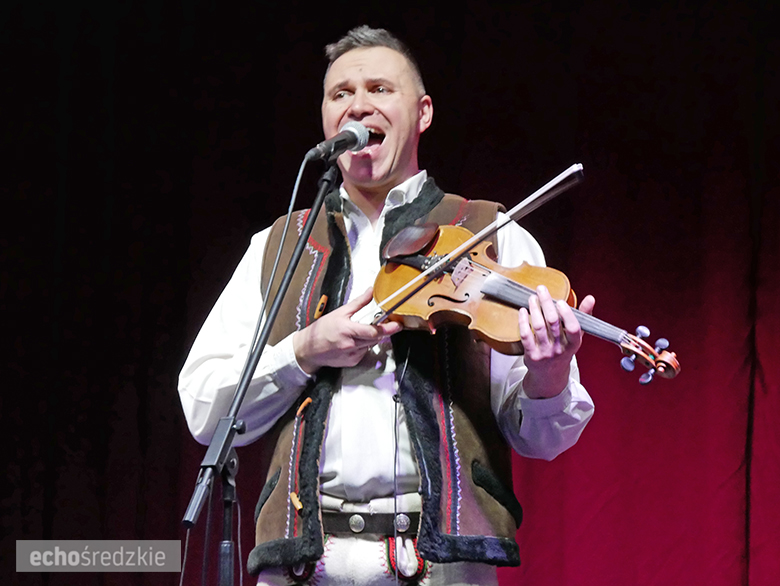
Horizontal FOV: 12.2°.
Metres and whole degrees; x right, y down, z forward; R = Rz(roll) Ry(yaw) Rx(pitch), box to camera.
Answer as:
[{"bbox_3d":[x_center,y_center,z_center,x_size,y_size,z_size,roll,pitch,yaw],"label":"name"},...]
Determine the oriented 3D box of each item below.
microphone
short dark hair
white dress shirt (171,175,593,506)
[{"bbox_3d":[-0.086,-0.245,5.910,0.052,0.052,0.185,-3,8,25],"label":"microphone"},{"bbox_3d":[-0.024,-0.376,6.070,0.168,0.150,0.200,-2,-12,22],"label":"short dark hair"},{"bbox_3d":[-0.006,0.075,6.000,0.660,0.570,0.400,-1,-6,14],"label":"white dress shirt"}]

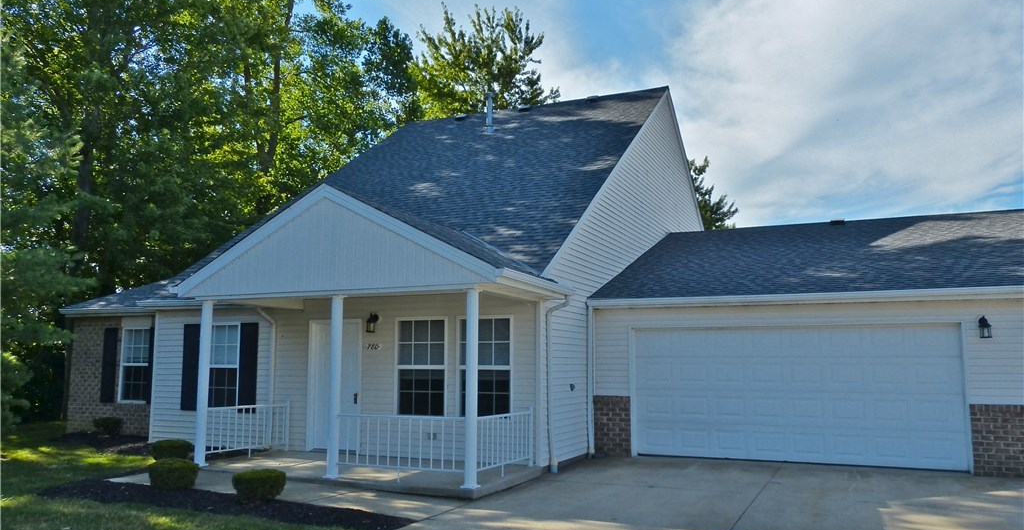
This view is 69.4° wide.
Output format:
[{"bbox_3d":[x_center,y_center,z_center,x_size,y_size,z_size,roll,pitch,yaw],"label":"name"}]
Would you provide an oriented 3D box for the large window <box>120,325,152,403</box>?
[{"bbox_3d":[-7.681,2.063,15.157,0.900,1.520,0.100,-3,-7,24],"label":"large window"}]

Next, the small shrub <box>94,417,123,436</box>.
[{"bbox_3d":[-8.219,3.283,15.029,0.535,0.348,0.535,-3,-7,24],"label":"small shrub"}]

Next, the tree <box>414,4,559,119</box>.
[{"bbox_3d":[-1.588,-3.572,35.617,8.500,19.000,8.500,-3,-7,24],"label":"tree"}]

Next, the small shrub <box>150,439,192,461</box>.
[{"bbox_3d":[-5.248,2.877,11.403,0.588,0.342,0.588,-3,-7,24],"label":"small shrub"}]

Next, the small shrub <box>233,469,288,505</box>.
[{"bbox_3d":[-2.850,2.515,8.357,0.578,0.366,0.578,0,-7,0],"label":"small shrub"}]

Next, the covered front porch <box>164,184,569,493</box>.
[{"bbox_3d":[-2.180,0.977,10.787,5.500,3.960,2.370,-3,-7,24],"label":"covered front porch"}]

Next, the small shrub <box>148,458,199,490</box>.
[{"bbox_3d":[-4.271,2.634,9.339,0.574,0.369,0.574,-3,-7,24],"label":"small shrub"}]

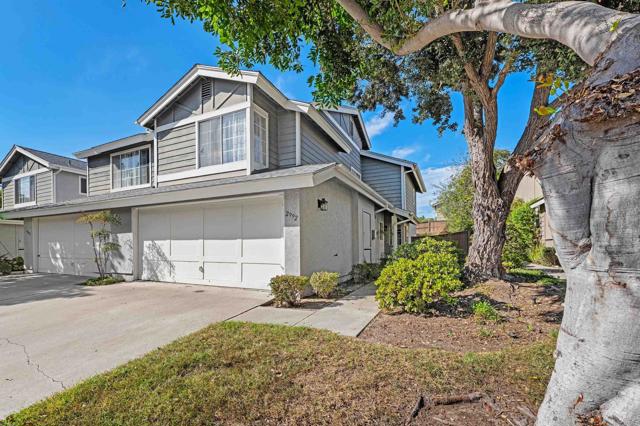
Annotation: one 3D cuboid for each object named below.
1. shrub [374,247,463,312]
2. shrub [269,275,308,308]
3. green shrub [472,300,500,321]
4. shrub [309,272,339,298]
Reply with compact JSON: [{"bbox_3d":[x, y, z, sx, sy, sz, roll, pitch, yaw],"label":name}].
[{"bbox_3d":[1.743,1.194,4.400,1.430,1.000,1.280,0,-5,0],"label":"shrub"},{"bbox_3d":[-0.564,1.387,4.450,0.700,0.560,0.640,0,-5,0],"label":"shrub"},{"bbox_3d":[2.209,1.307,3.300,0.340,0.280,0.320,0,-5,0],"label":"green shrub"},{"bbox_3d":[0.089,1.409,4.900,0.550,0.530,0.520,0,-5,0],"label":"shrub"}]

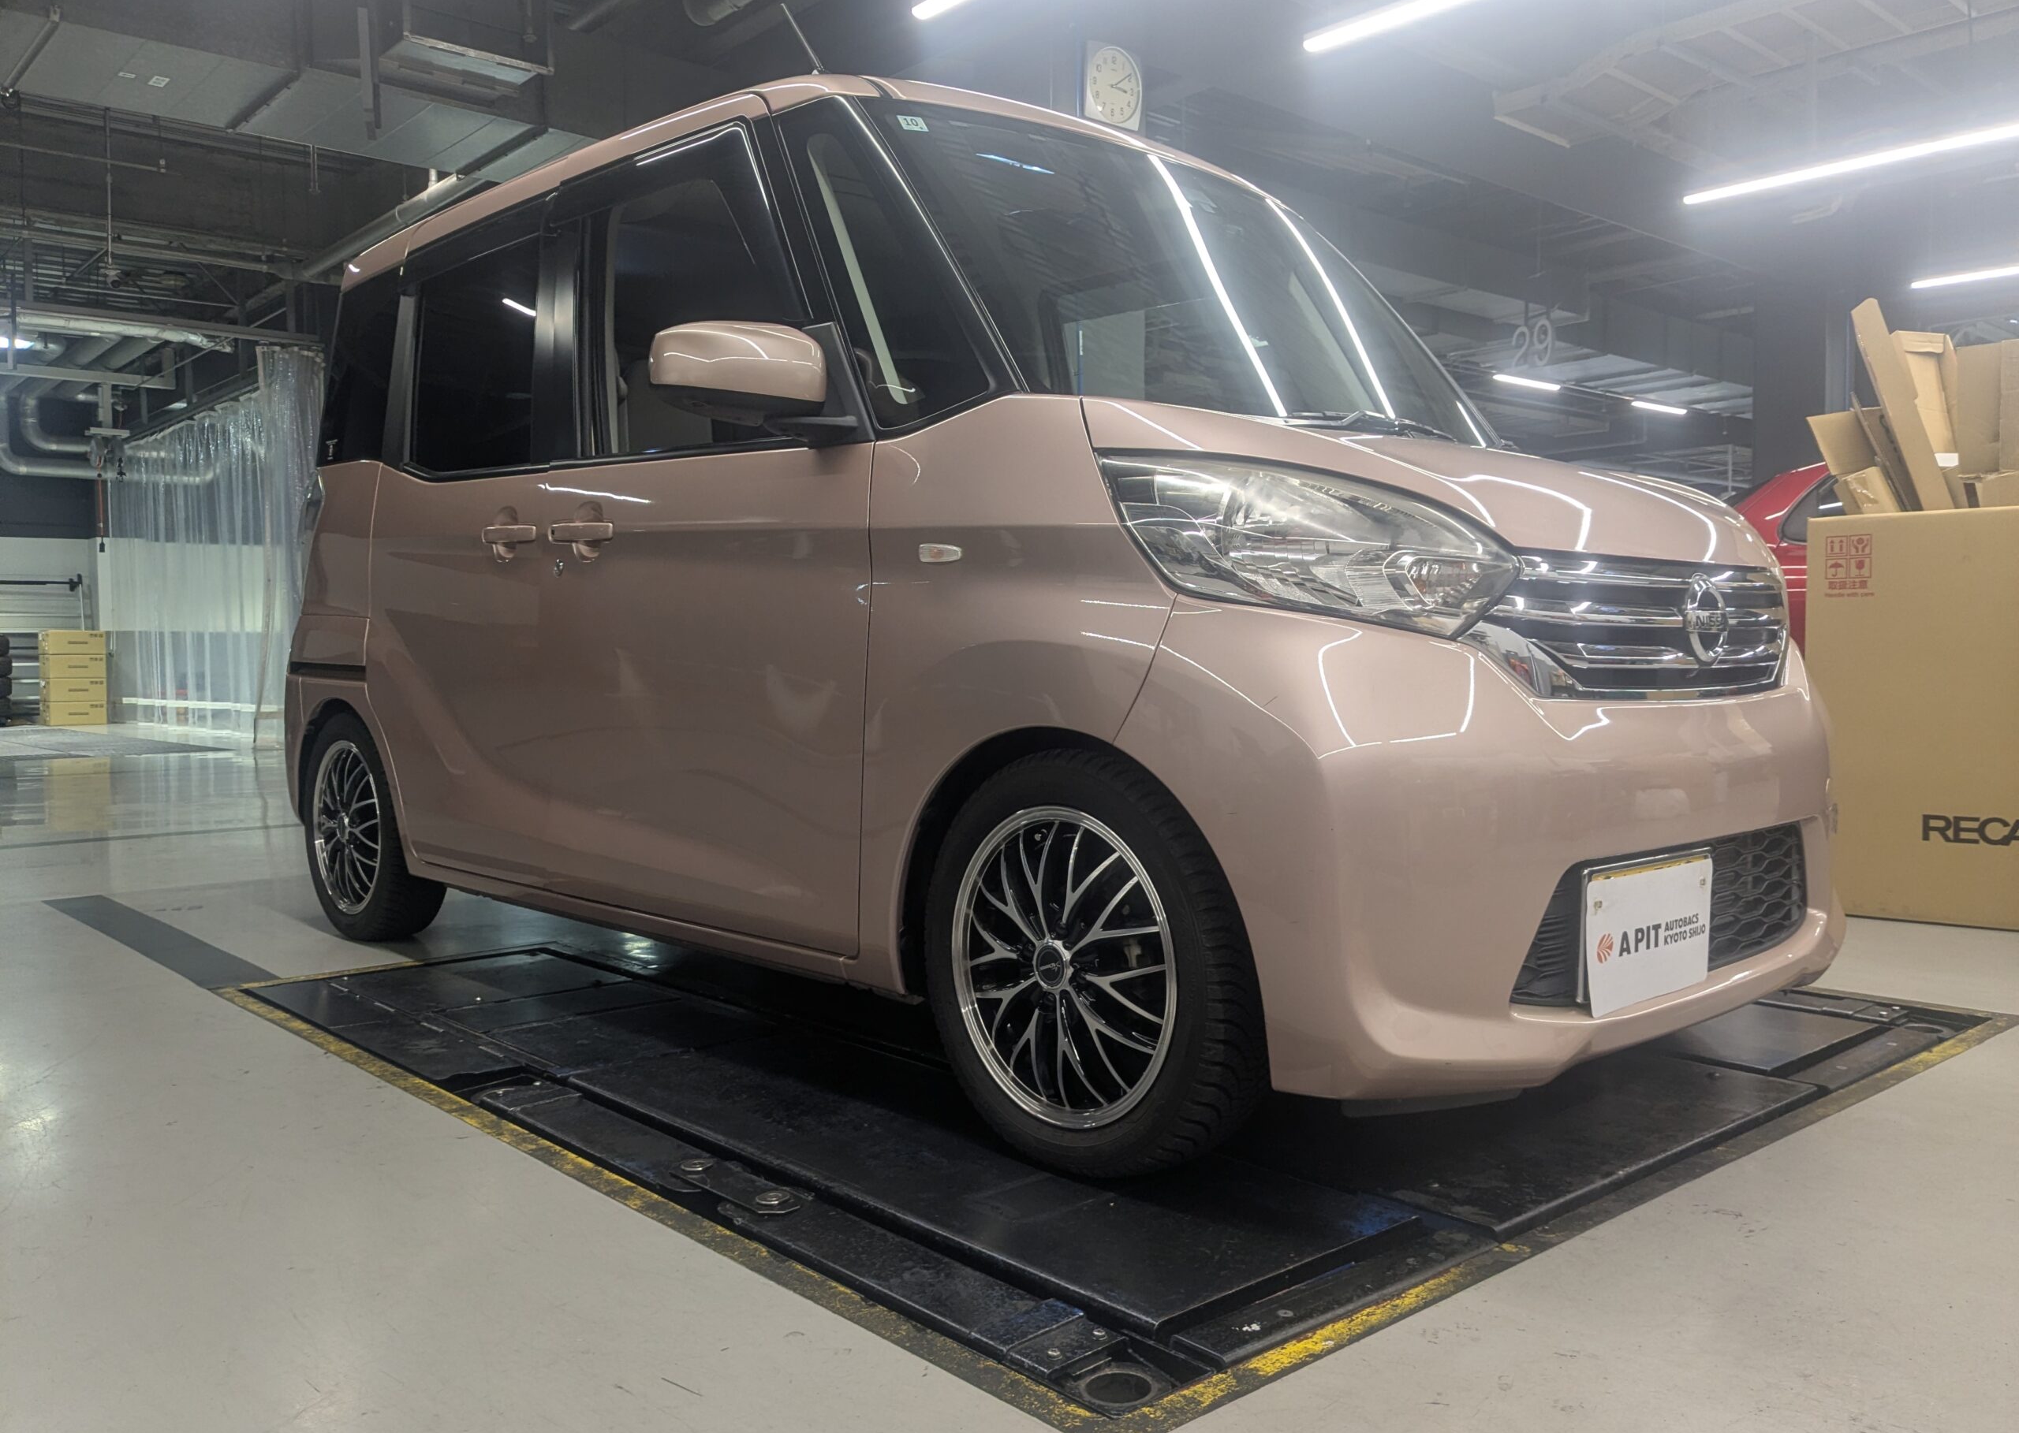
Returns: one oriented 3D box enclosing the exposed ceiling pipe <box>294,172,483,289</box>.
[{"bbox_3d":[-4.077,-3.169,10.203,0.120,0.120,3.100,-3,4,-41],"label":"exposed ceiling pipe"}]

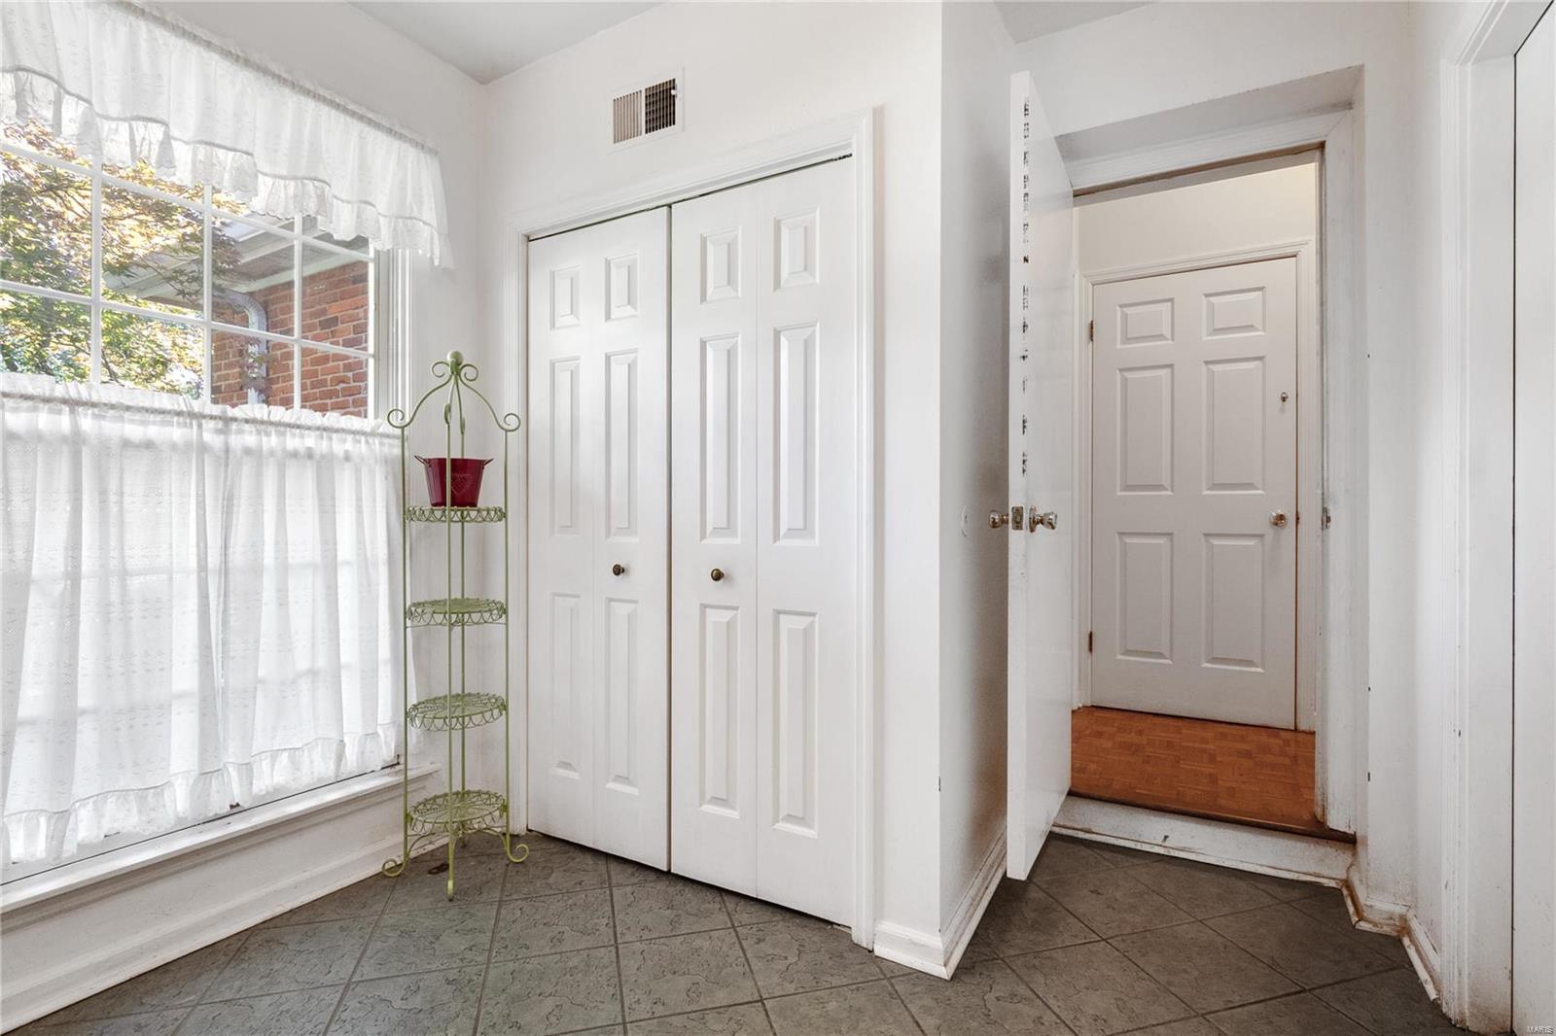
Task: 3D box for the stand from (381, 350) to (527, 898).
[{"bbox_3d":[-0.984,0.284,2.118,0.310,1.591,0.310,0,0,28],"label":"stand"}]

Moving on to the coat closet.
[{"bbox_3d":[-0.314,0.060,2.091,1.200,2.012,0.040,0,0,28],"label":"coat closet"}]

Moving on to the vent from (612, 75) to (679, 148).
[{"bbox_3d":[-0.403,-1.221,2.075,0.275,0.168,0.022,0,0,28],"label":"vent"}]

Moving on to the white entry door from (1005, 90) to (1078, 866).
[{"bbox_3d":[0.795,-0.104,2.053,0.045,2.035,0.710,0,0,31],"label":"white entry door"}]

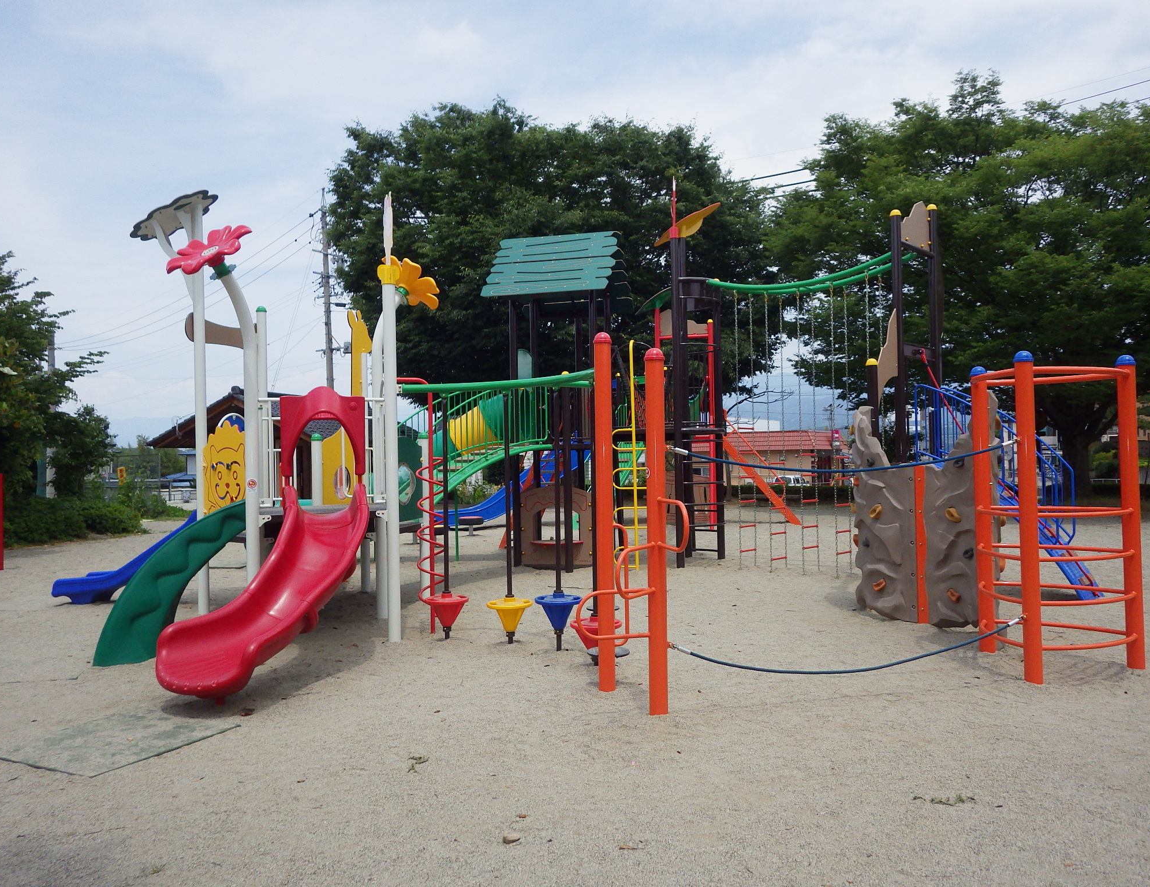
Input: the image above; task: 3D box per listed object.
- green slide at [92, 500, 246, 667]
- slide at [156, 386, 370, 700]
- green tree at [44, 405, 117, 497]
[{"bbox_3d":[-3.462,1.149,7.450,1.220,1.290,0.900,-1,-1,-18],"label":"green slide"},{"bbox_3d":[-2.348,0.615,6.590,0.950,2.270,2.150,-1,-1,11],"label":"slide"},{"bbox_3d":[-13.065,0.694,22.535,1.950,3.205,1.850,0,-1,-30],"label":"green tree"}]

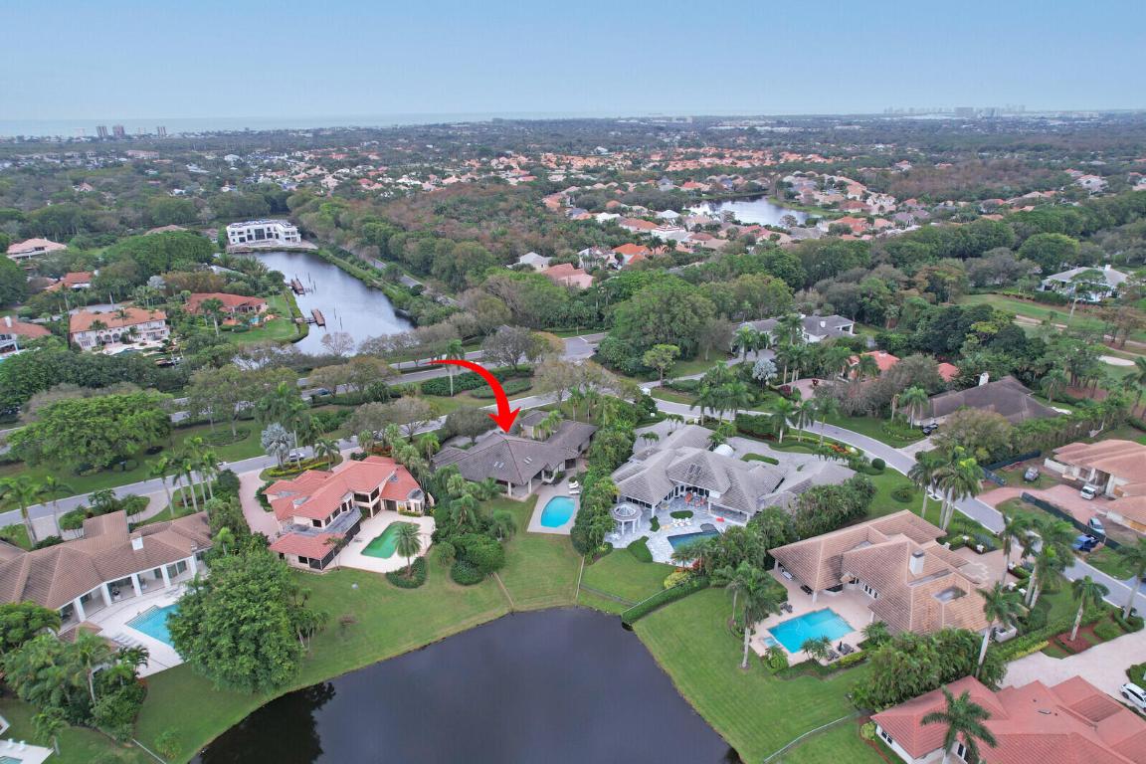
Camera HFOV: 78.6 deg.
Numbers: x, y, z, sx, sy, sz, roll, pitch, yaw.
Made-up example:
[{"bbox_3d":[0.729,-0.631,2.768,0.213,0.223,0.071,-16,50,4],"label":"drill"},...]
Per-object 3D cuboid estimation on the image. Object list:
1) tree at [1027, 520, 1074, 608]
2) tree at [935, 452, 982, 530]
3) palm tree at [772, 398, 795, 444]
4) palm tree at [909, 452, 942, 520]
[{"bbox_3d":[73.660,28.660,109.490,6.270,16.490,6.270,-1,21,0],"label":"tree"},{"bbox_3d":[66.688,19.648,122.758,7.400,15.000,7.400,0,21,0],"label":"tree"},{"bbox_3d":[51.956,9.908,172.971,5.500,12.100,5.500,6,22,17],"label":"palm tree"},{"bbox_3d":[62.620,19.427,125.492,5.900,13.500,5.900,0,21,0],"label":"palm tree"}]

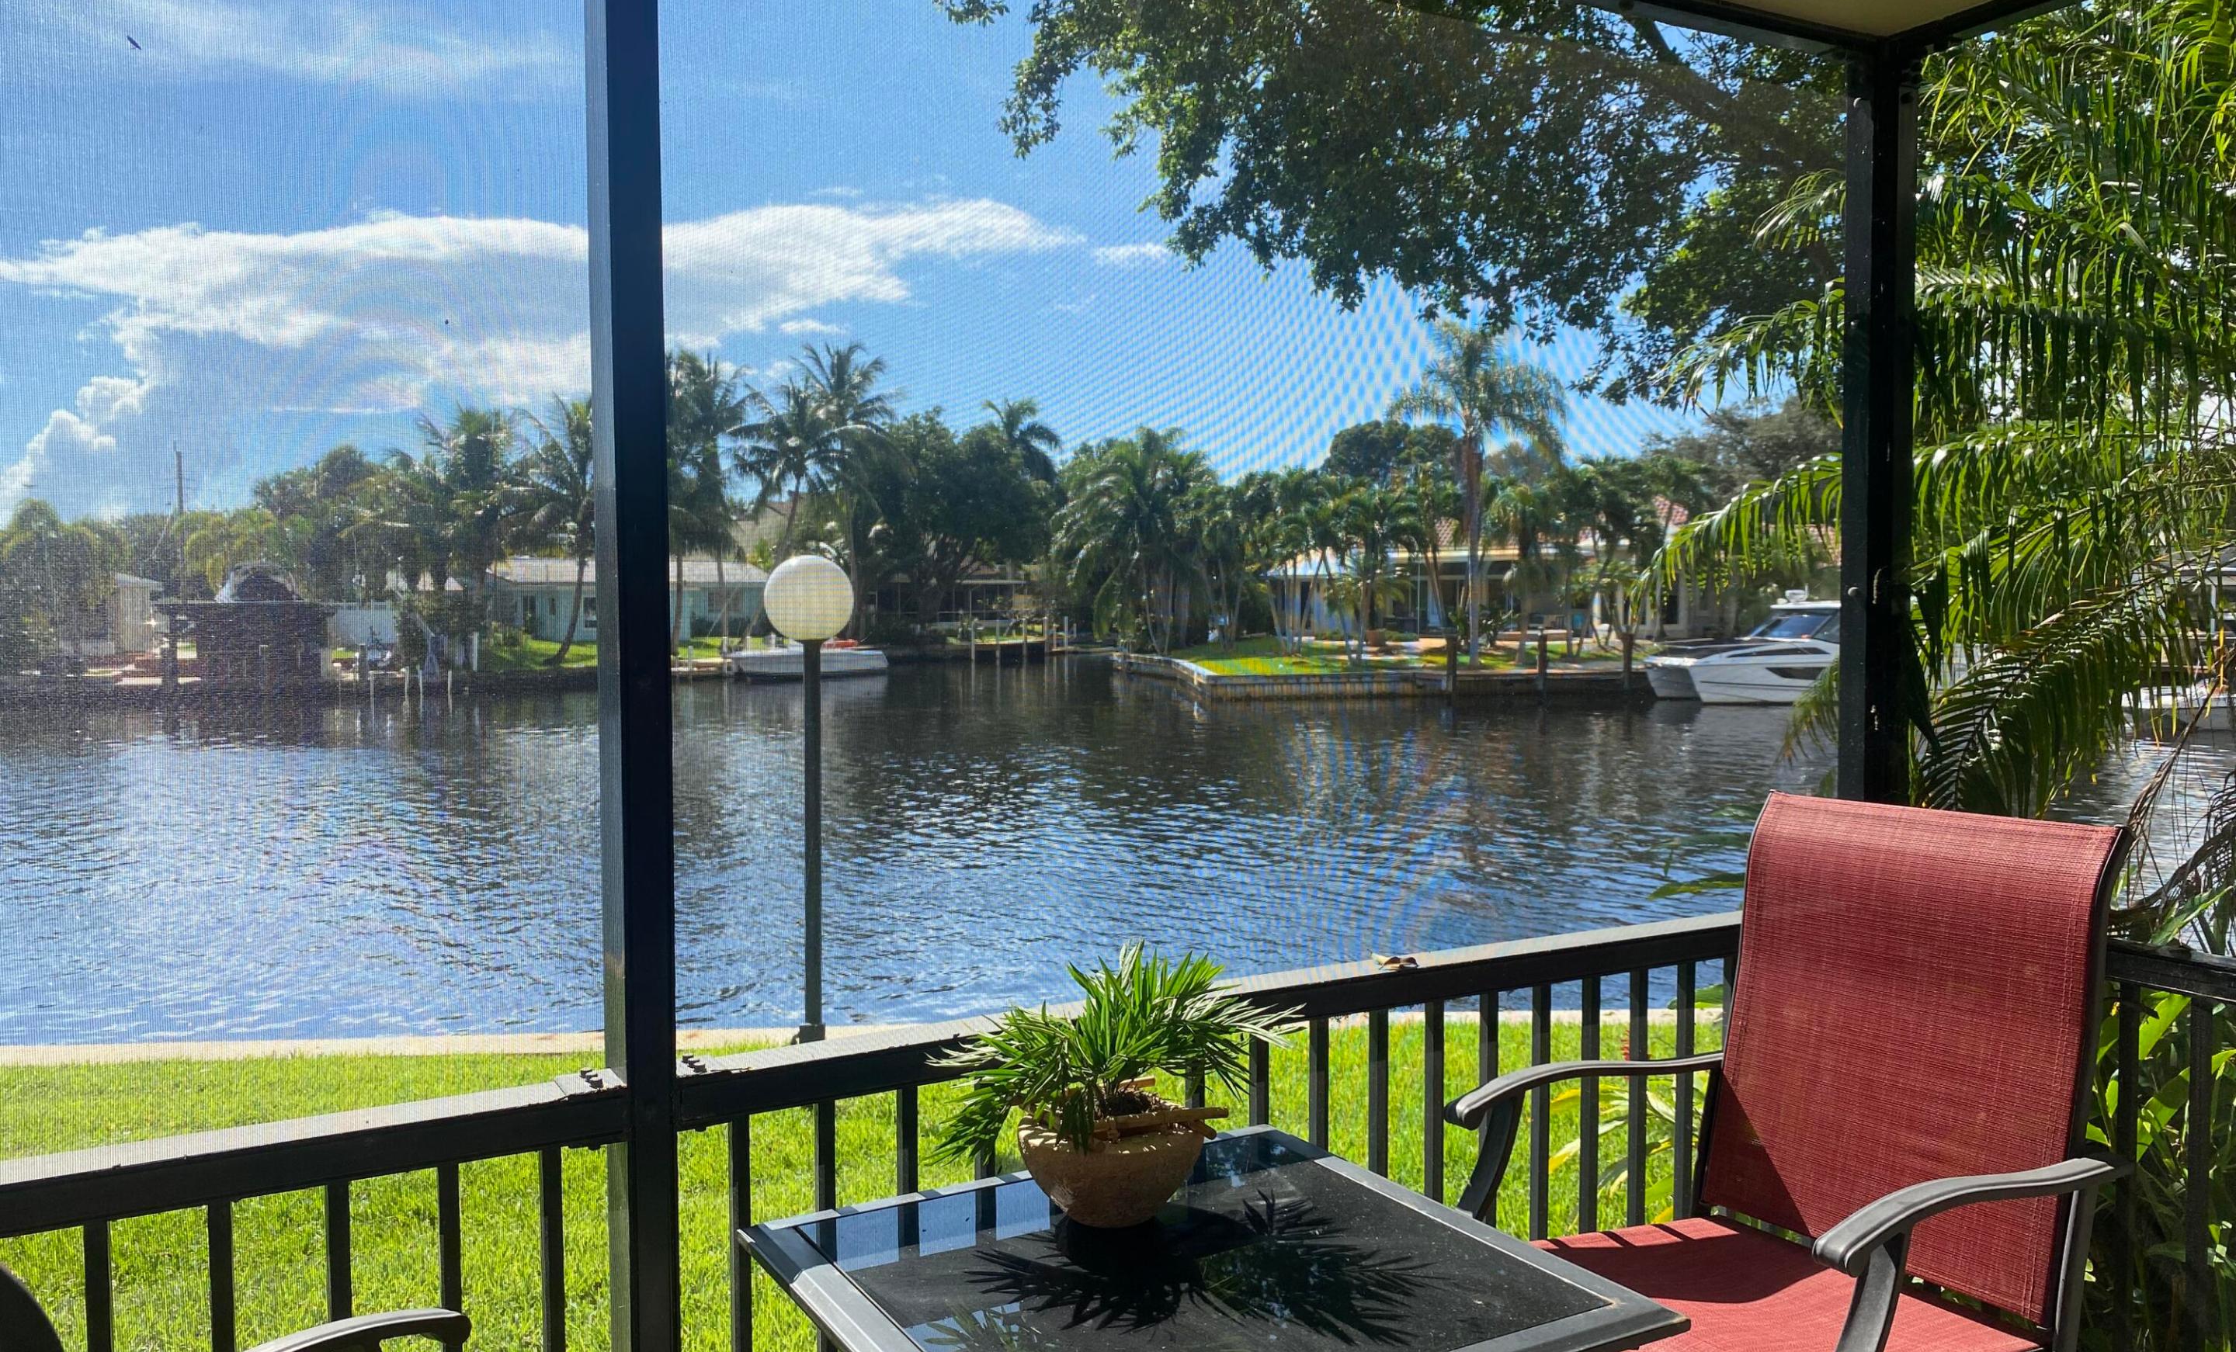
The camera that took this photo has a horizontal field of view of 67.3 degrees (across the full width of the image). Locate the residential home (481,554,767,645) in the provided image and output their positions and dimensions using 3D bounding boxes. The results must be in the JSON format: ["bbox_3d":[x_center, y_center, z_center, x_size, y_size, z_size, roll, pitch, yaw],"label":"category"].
[{"bbox_3d":[-23.023,-3.660,78.409,11.800,3.850,9.000,-2,3,-28],"label":"residential home"}]

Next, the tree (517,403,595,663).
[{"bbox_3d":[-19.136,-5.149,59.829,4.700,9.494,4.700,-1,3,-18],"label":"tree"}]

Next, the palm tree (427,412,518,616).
[{"bbox_3d":[-24.591,-5.628,63.811,3.700,9.066,3.700,-1,3,-21],"label":"palm tree"}]

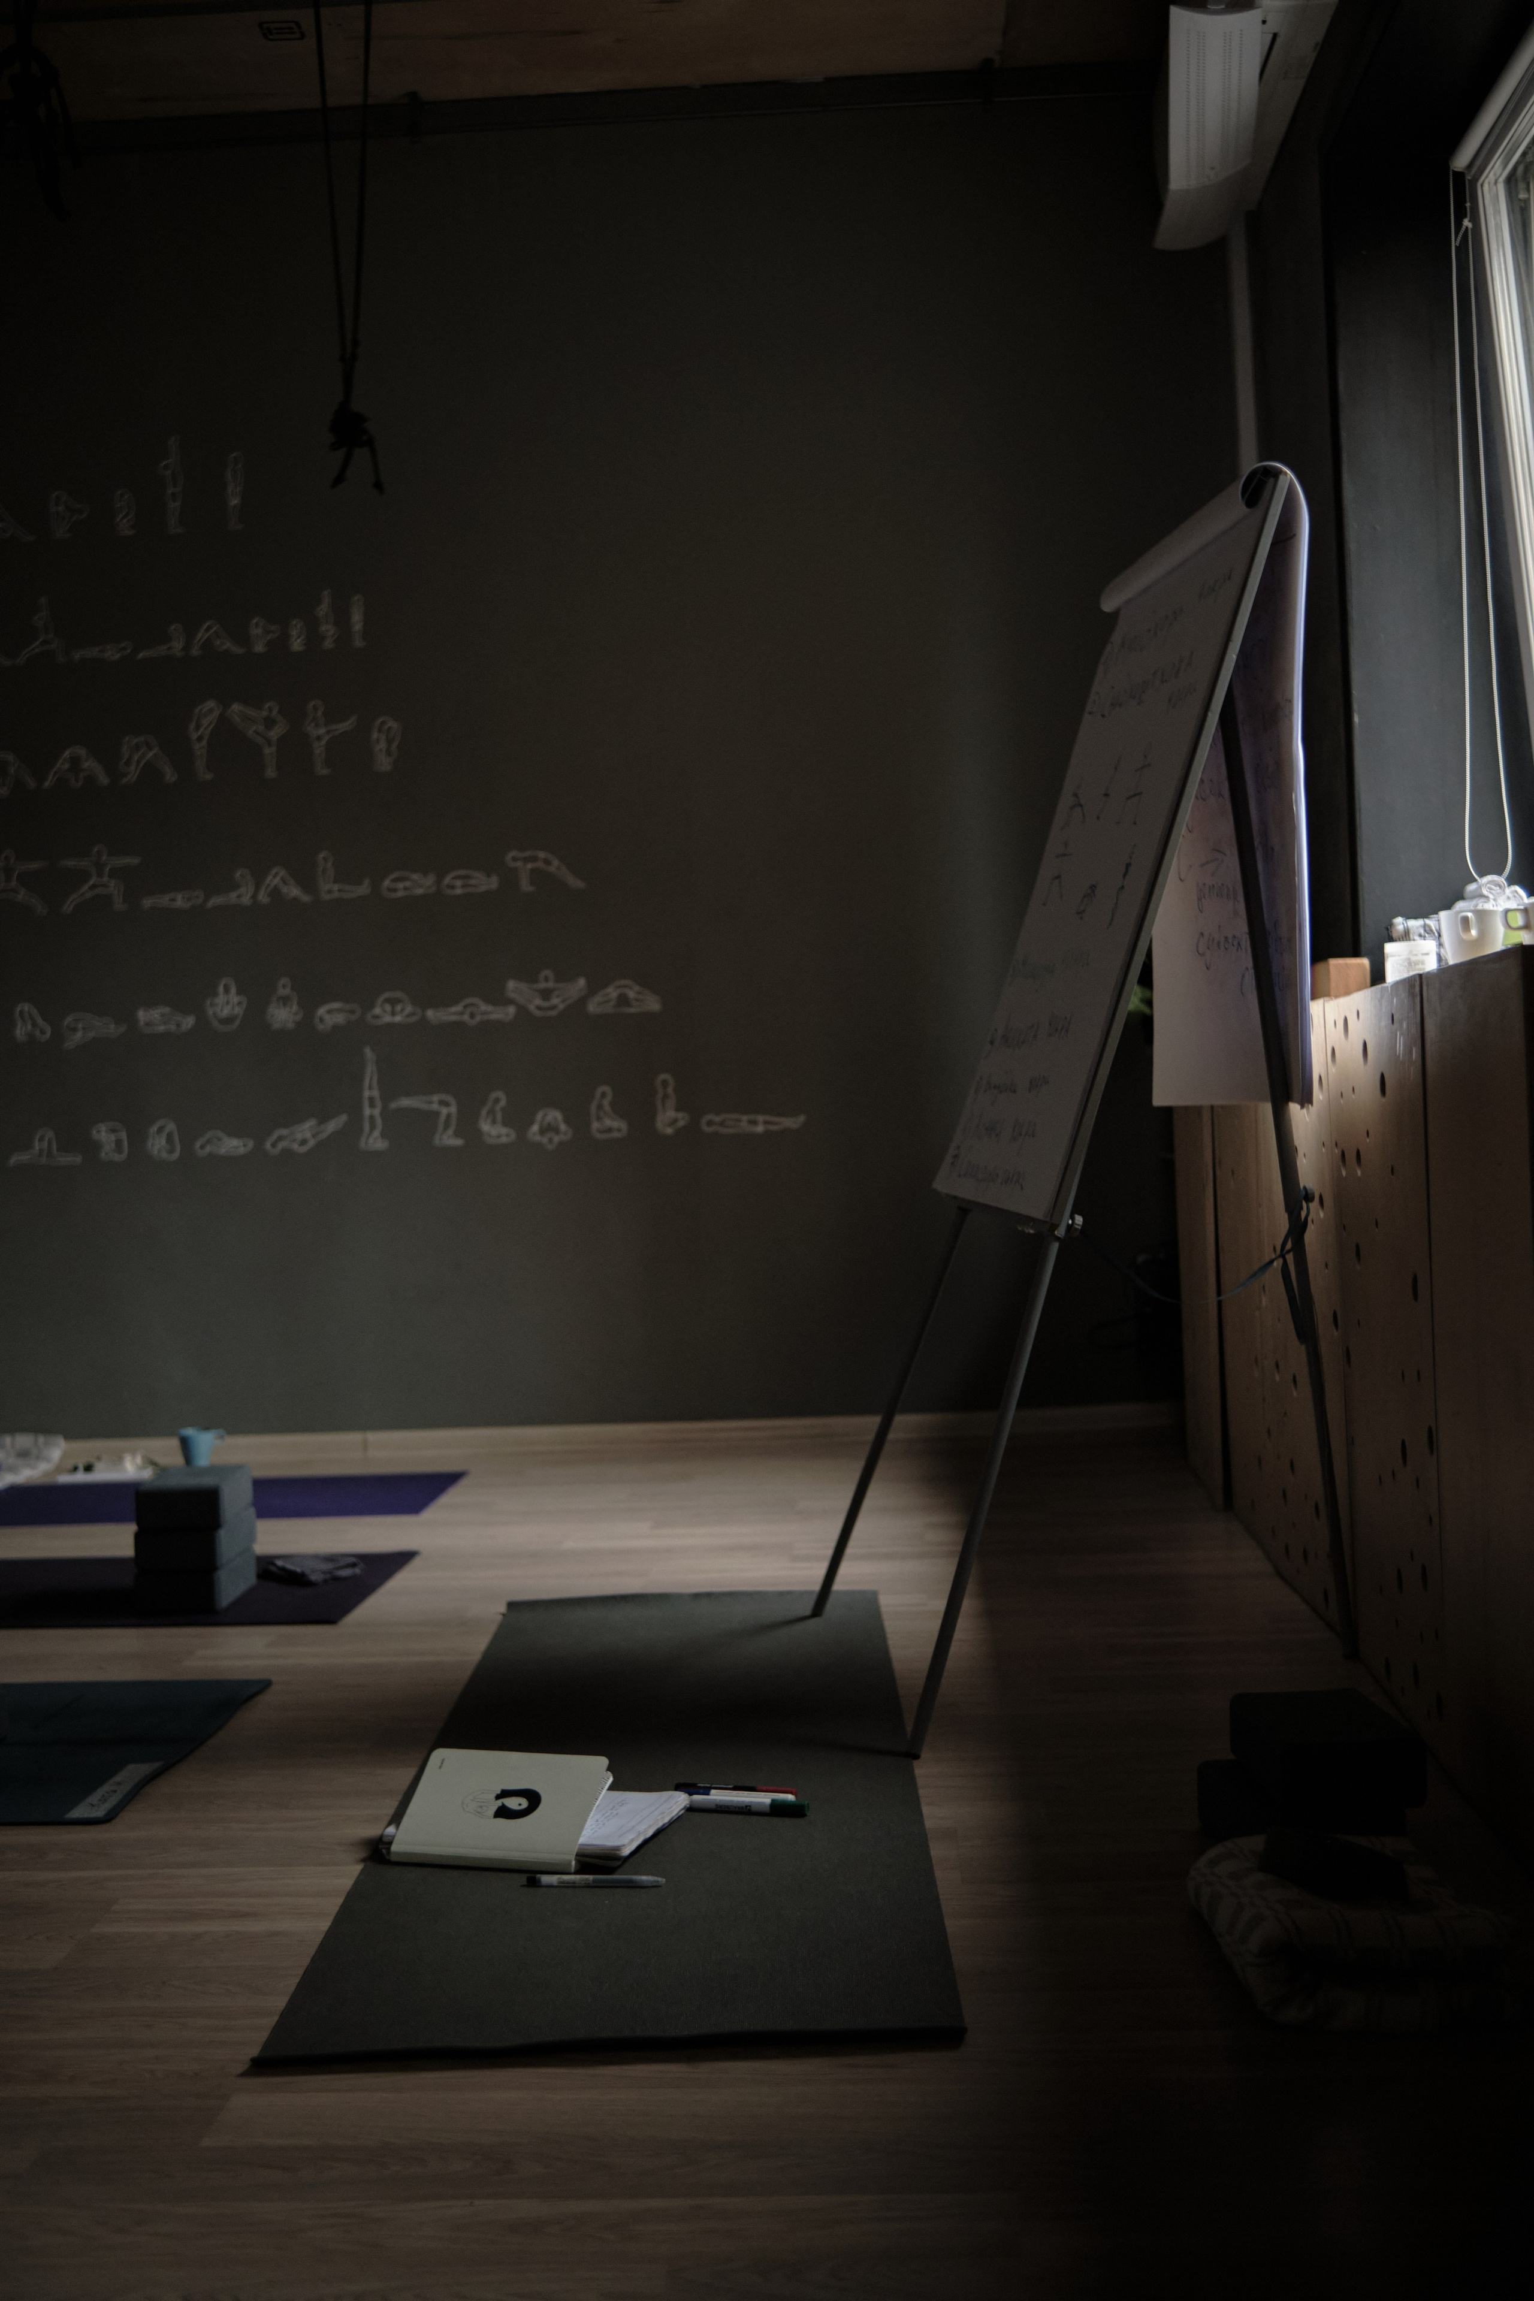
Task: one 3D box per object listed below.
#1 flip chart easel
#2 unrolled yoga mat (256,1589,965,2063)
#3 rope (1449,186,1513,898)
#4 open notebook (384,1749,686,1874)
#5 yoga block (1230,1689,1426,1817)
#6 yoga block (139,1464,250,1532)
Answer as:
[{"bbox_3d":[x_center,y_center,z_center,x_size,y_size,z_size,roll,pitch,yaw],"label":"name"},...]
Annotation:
[{"bbox_3d":[0.456,-0.072,3.235,0.735,1.635,0.860,-2,1,-7],"label":"flip chart easel"},{"bbox_3d":[-0.131,0.766,2.859,0.623,0.014,1.825,-2,1,1],"label":"unrolled yoga mat"},{"bbox_3d":[1.423,-1.239,4.462,0.094,1.411,0.030,-2,1,3],"label":"rope"},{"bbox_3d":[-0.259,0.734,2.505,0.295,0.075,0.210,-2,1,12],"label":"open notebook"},{"bbox_3d":[0.603,0.646,2.420,0.148,0.072,0.218,-2,1,-3],"label":"yoga block"},{"bbox_3d":[-0.992,0.603,3.889,0.148,0.071,0.226,-2,1,0],"label":"yoga block"}]

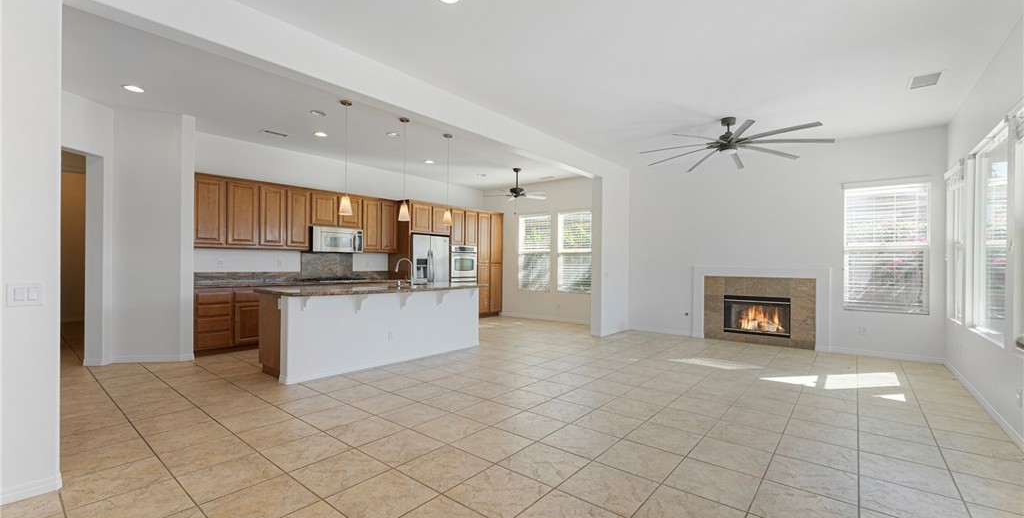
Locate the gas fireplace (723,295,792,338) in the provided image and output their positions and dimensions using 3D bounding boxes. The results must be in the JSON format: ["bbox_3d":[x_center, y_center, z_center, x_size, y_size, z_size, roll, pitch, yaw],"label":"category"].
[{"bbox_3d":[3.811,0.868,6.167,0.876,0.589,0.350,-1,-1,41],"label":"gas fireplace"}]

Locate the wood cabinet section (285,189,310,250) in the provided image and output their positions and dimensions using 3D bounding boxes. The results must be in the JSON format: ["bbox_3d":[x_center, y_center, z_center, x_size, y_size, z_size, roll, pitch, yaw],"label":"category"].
[{"bbox_3d":[-3.170,-0.568,5.793,0.330,0.870,0.330,0,-1,40],"label":"wood cabinet section"}]

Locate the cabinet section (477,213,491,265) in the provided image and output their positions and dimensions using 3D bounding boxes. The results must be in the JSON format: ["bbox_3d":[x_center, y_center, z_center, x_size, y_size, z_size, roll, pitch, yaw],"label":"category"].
[{"bbox_3d":[-0.752,-0.428,8.315,0.500,1.040,0.374,0,-1,40],"label":"cabinet section"}]

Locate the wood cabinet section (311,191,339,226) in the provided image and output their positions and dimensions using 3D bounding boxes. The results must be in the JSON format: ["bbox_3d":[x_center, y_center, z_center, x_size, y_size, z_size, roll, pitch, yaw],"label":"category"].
[{"bbox_3d":[-2.927,-0.746,6.075,0.330,0.505,0.404,0,-1,40],"label":"wood cabinet section"}]

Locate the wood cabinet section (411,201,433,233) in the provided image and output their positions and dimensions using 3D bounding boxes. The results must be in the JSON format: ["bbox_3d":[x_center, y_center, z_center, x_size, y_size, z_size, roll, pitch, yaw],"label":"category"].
[{"bbox_3d":[-1.771,-0.717,7.138,0.500,0.514,0.461,0,-1,40],"label":"wood cabinet section"}]

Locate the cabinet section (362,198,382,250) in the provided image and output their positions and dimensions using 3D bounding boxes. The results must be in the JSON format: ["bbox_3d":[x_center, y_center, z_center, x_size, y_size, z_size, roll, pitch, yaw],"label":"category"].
[{"bbox_3d":[-2.423,-0.555,6.657,0.330,0.864,0.342,0,-1,40],"label":"cabinet section"}]

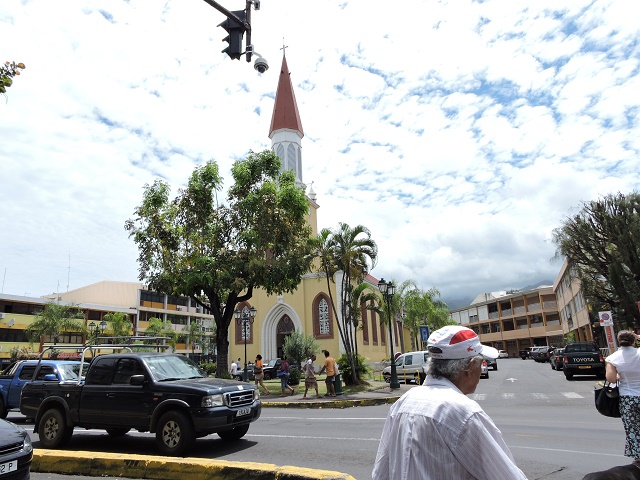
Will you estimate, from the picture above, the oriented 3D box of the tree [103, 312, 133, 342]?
[{"bbox_3d":[-17.130,9.112,37.159,2.900,6.297,2.900,-9,-17,23],"label":"tree"}]

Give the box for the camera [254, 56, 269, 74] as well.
[{"bbox_3d":[-0.962,-2.871,7.300,0.240,0.270,0.240,-2,-15,0],"label":"camera"}]

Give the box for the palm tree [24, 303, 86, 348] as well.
[{"bbox_3d":[-18.653,7.424,30.671,4.200,6.204,4.200,-9,-17,23],"label":"palm tree"}]

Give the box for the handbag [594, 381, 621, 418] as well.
[{"bbox_3d":[2.871,1.587,4.400,0.310,0.370,0.160,-9,-17,27],"label":"handbag"}]

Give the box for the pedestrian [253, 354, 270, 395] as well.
[{"bbox_3d":[-2.418,5.636,18.373,0.680,1.702,0.500,-9,-17,23],"label":"pedestrian"}]

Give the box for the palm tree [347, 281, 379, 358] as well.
[{"bbox_3d":[2.355,4.688,22.809,1.800,5.173,1.800,-9,-17,23],"label":"palm tree"}]

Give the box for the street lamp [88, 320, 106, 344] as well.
[{"bbox_3d":[-15.876,8.179,31.347,1.500,4.886,0.500,-9,-17,23],"label":"street lamp"}]

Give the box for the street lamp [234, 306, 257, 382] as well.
[{"bbox_3d":[-4.684,6.611,27.642,1.500,4.922,0.500,-9,-17,23],"label":"street lamp"}]

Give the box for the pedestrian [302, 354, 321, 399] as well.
[{"bbox_3d":[-0.317,5.059,16.553,0.620,1.580,0.500,0,-15,-5],"label":"pedestrian"}]

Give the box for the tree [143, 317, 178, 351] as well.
[{"bbox_3d":[-15.542,10.573,43.759,3.600,5.900,3.600,-2,-15,0],"label":"tree"}]

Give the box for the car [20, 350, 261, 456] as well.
[{"bbox_3d":[-3.620,3.161,8.900,4.980,1.780,1.770,-9,-17,24],"label":"car"}]

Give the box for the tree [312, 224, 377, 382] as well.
[{"bbox_3d":[1.211,3.231,23.380,3.400,8.400,3.300,-3,-15,4],"label":"tree"}]

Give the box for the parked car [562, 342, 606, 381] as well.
[{"bbox_3d":[14.120,6.581,24.163,1.770,1.780,5.200,-10,-17,26],"label":"parked car"}]

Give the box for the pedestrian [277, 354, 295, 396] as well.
[{"bbox_3d":[-1.398,5.583,18.183,0.650,1.621,0.500,-9,-17,23],"label":"pedestrian"}]

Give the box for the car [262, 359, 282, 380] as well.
[{"bbox_3d":[-3.132,9.600,33.508,4.000,1.700,1.720,6,-17,-28],"label":"car"}]

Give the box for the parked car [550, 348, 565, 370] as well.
[{"bbox_3d":[16.852,8.049,30.317,1.700,1.430,4.200,-8,-16,23],"label":"parked car"}]

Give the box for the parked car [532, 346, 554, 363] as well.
[{"bbox_3d":[25.359,12.956,50.473,1.760,1.720,4.500,-7,-16,19],"label":"parked car"}]

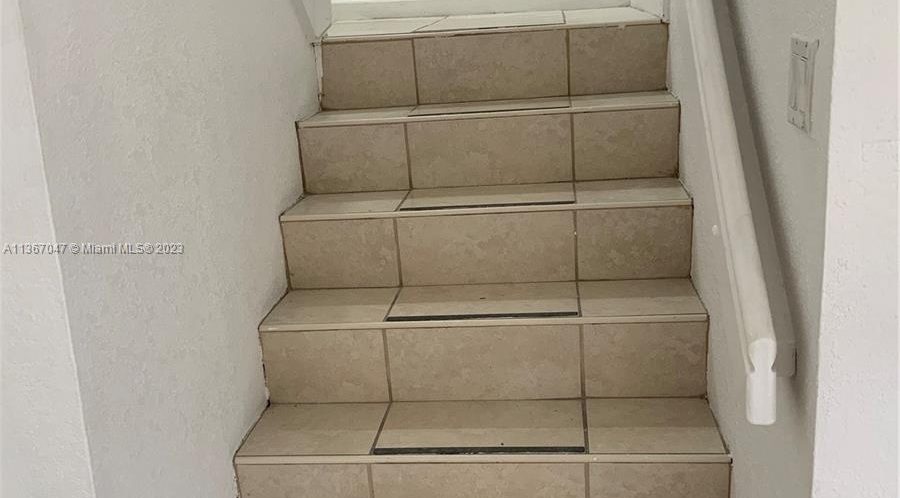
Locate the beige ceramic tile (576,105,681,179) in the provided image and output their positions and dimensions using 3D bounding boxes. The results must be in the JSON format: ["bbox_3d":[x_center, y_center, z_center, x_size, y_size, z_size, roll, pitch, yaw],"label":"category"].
[{"bbox_3d":[0.462,-0.270,2.623,0.270,0.179,0.010,-2,16,7],"label":"beige ceramic tile"}]

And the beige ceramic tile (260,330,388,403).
[{"bbox_3d":[-0.284,0.269,2.292,0.278,0.175,0.010,-2,16,7],"label":"beige ceramic tile"}]

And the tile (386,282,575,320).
[{"bbox_3d":[0.080,0.123,2.266,0.413,0.012,0.246,-2,16,7],"label":"tile"}]

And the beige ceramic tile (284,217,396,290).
[{"bbox_3d":[-0.263,0.010,2.464,0.272,0.171,0.010,-2,16,7],"label":"beige ceramic tile"}]

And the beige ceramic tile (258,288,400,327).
[{"bbox_3d":[-0.265,0.135,2.305,0.268,0.012,0.246,-2,16,7],"label":"beige ceramic tile"}]

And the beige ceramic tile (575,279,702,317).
[{"bbox_3d":[0.431,0.112,2.283,0.264,0.010,0.253,-2,16,7],"label":"beige ceramic tile"}]

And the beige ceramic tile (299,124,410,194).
[{"bbox_3d":[-0.249,-0.244,2.668,0.272,0.172,0.010,-2,16,7],"label":"beige ceramic tile"}]

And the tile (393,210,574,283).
[{"bbox_3d":[0.088,0.001,2.369,0.413,0.169,0.012,-2,16,7],"label":"tile"}]

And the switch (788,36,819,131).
[{"bbox_3d":[0.425,-0.199,1.215,0.008,0.113,0.113,-2,15,7],"label":"switch"}]

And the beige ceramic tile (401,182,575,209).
[{"bbox_3d":[0.097,-0.129,2.526,0.421,0.010,0.254,-2,16,7],"label":"beige ceramic tile"}]

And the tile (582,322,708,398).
[{"bbox_3d":[0.432,0.243,2.208,0.270,0.175,0.010,-2,16,7],"label":"tile"}]

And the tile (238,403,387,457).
[{"bbox_3d":[-0.285,0.390,2.157,0.272,0.010,0.257,-2,16,7],"label":"tile"}]

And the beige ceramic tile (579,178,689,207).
[{"bbox_3d":[0.436,-0.135,2.423,0.261,0.012,0.243,-2,16,7],"label":"beige ceramic tile"}]

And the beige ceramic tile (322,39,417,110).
[{"bbox_3d":[-0.231,-0.501,2.870,0.265,0.178,0.010,-2,16,7],"label":"beige ceramic tile"}]

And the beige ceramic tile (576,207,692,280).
[{"bbox_3d":[0.447,-0.013,2.415,0.270,0.176,0.010,-2,16,7],"label":"beige ceramic tile"}]

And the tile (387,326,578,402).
[{"bbox_3d":[0.075,0.251,2.219,0.421,0.170,0.010,-2,16,7],"label":"tile"}]

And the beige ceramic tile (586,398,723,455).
[{"bbox_3d":[0.424,0.371,2.107,0.270,0.010,0.254,-2,16,7],"label":"beige ceramic tile"}]

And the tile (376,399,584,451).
[{"bbox_3d":[0.069,0.383,2.149,0.426,0.010,0.254,-2,16,7],"label":"tile"}]

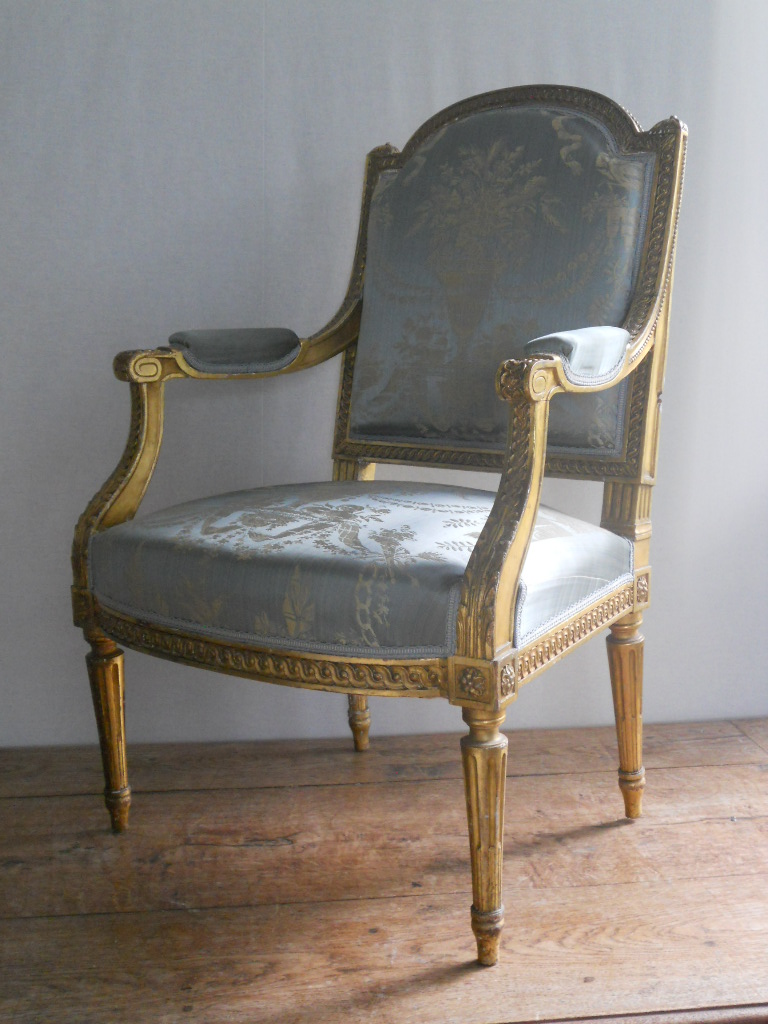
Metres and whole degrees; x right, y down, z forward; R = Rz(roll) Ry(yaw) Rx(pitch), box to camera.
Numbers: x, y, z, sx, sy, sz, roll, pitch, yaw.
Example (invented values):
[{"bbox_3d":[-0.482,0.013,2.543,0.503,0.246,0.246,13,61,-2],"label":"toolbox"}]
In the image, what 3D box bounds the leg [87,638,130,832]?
[{"bbox_3d":[-0.357,0.280,1.783,0.049,0.286,0.049,6,13,39],"label":"leg"}]

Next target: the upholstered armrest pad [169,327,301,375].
[{"bbox_3d":[-0.207,-0.217,1.855,0.201,0.064,0.064,-11,13,-41],"label":"upholstered armrest pad"}]

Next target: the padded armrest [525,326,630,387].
[{"bbox_3d":[0.211,-0.172,1.511,0.064,0.064,0.201,4,12,31],"label":"padded armrest"}]

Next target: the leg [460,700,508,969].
[{"bbox_3d":[0.105,0.329,1.403,0.049,0.286,0.049,-2,10,0],"label":"leg"}]

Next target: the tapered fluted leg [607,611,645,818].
[{"bbox_3d":[0.317,0.258,1.754,0.049,0.286,0.049,-2,10,0],"label":"tapered fluted leg"}]

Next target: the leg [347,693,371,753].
[{"bbox_3d":[-0.044,0.219,2.051,0.049,0.286,0.049,6,13,39],"label":"leg"}]

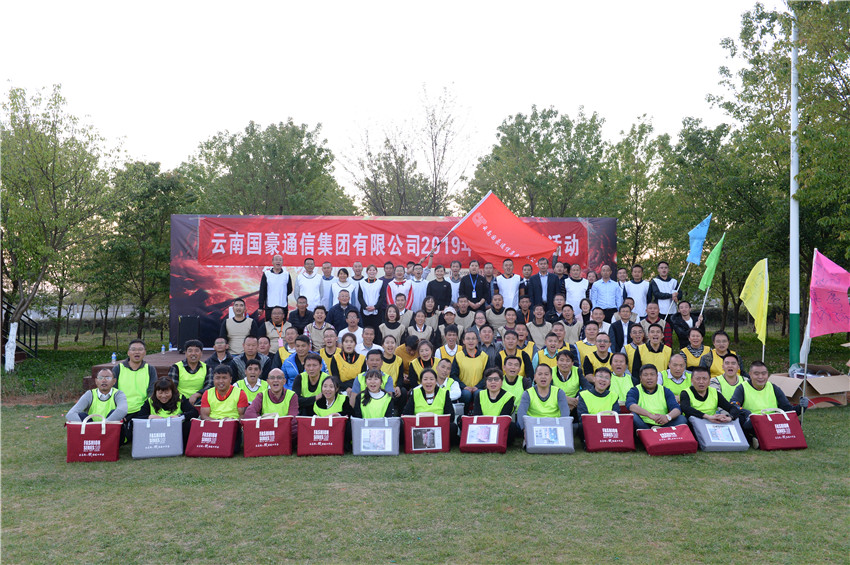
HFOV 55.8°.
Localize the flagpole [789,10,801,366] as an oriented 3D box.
[{"bbox_3d":[6.450,-1.500,14.000,0.180,6.800,0.180,0,-1,0],"label":"flagpole"}]

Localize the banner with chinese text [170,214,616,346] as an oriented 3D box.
[{"bbox_3d":[-0.560,0.010,15.600,8.700,2.600,0.100,0,-1,-3],"label":"banner with chinese text"}]

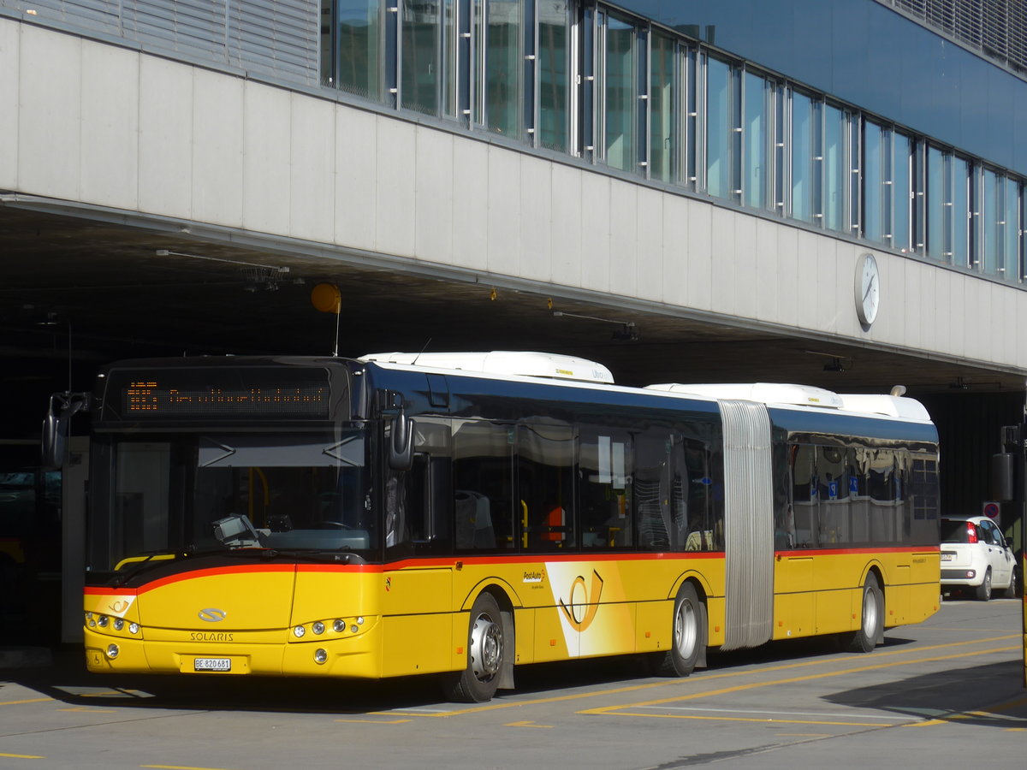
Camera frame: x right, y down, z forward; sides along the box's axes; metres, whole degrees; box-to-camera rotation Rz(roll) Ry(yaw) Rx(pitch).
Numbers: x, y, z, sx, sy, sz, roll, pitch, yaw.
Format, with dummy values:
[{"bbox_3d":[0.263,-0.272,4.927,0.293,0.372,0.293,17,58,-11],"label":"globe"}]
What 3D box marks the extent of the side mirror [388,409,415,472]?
[{"bbox_3d":[-0.868,0.419,28.387,0.190,0.490,0.170,0,-2,19],"label":"side mirror"}]

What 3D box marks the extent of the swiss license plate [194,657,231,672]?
[{"bbox_3d":[-2.343,2.179,28.666,0.305,0.100,0.015,0,-2,19],"label":"swiss license plate"}]

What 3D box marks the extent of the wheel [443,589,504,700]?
[{"bbox_3d":[-0.377,2.200,30.888,0.290,0.950,0.950,0,-2,19],"label":"wheel"}]

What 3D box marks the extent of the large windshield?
[{"bbox_3d":[-2.243,0.911,28.907,2.360,1.110,0.280,0,-6,19],"label":"large windshield"}]

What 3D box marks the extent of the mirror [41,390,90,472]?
[{"bbox_3d":[-3.556,0.370,29.200,0.330,0.620,0.220,0,-2,19],"label":"mirror"}]

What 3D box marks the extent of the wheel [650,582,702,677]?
[{"bbox_3d":[1.567,2.426,36.505,0.310,0.950,0.950,0,-2,19],"label":"wheel"}]

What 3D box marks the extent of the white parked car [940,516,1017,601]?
[{"bbox_3d":[8.379,3.236,68.859,1.640,1.550,3.650,0,-2,20],"label":"white parked car"}]

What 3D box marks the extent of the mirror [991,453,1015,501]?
[{"bbox_3d":[3.649,0.685,27.400,0.170,0.370,0.120,0,-2,19],"label":"mirror"}]

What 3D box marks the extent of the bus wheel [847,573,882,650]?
[{"bbox_3d":[3.920,2.590,41.972,0.310,0.950,0.950,-1,-2,25],"label":"bus wheel"}]

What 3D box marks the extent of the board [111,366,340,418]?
[{"bbox_3d":[-2.301,0.064,28.875,1.890,0.410,0.120,0,-2,19],"label":"board"}]

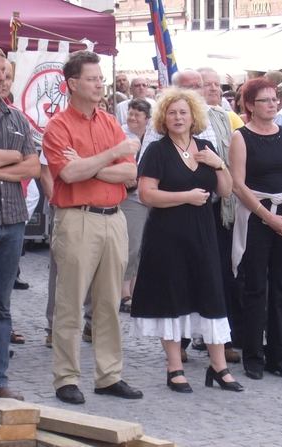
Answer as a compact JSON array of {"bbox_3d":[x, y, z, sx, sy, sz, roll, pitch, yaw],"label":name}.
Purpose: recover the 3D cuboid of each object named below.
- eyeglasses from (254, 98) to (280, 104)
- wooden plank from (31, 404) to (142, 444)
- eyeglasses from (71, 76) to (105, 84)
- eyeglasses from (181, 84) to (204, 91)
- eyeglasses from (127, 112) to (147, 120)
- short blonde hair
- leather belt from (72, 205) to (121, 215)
[{"bbox_3d":[0.690,-0.696,10.650,0.140,0.037,0.140,-2,7,-37],"label":"eyeglasses"},{"bbox_3d":[-0.347,0.865,8.174,0.720,0.050,0.190,7,6,32],"label":"wooden plank"},{"bbox_3d":[-0.274,-0.740,9.660,0.140,0.040,0.140,3,4,43],"label":"eyeglasses"},{"bbox_3d":[0.306,-0.828,11.330,0.140,0.040,0.140,-2,10,-28],"label":"eyeglasses"},{"bbox_3d":[-0.008,-0.828,14.450,0.140,0.040,0.140,2,3,33],"label":"eyeglasses"},{"bbox_3d":[0.213,-0.611,10.180,0.300,0.275,0.260,0,3,6],"label":"short blonde hair"},{"bbox_3d":[-0.276,-0.078,9.710,0.370,0.050,0.280,-2,4,-37],"label":"leather belt"}]

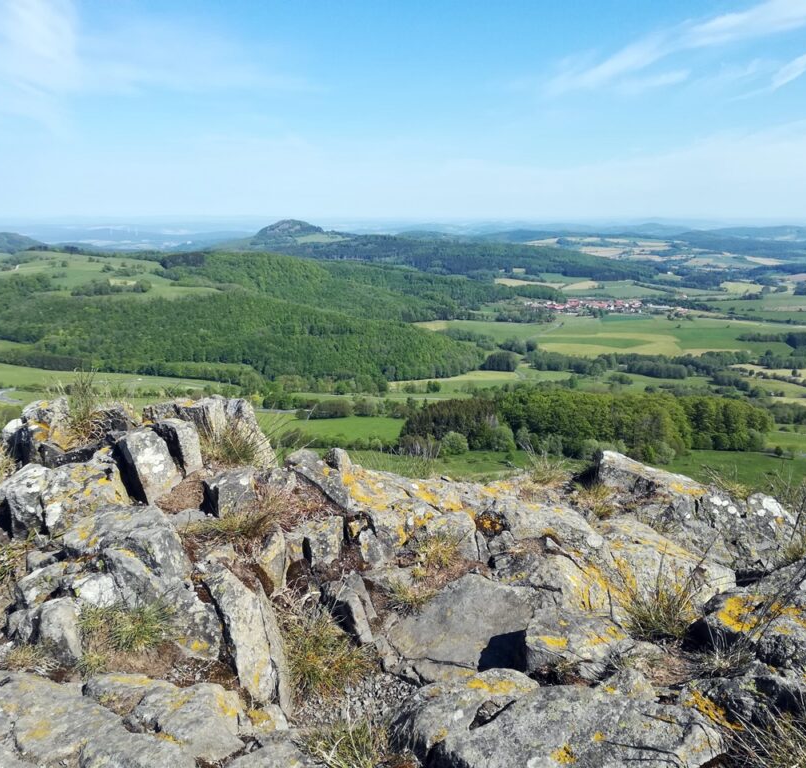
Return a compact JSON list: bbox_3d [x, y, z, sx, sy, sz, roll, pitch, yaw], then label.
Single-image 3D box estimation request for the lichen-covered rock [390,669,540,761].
[{"bbox_3d":[0.164,0.937,2.200,0.480,0.163,0.270,0,12,0],"label":"lichen-covered rock"}]

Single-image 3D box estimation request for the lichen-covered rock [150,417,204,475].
[{"bbox_3d":[-1.252,0.345,4.250,0.220,0.300,0.220,-8,15,-34],"label":"lichen-covered rock"}]

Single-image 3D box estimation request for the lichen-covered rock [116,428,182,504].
[{"bbox_3d":[-1.199,0.385,3.650,0.295,0.312,0.240,-3,13,-15],"label":"lichen-covered rock"}]

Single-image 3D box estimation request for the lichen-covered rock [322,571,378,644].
[{"bbox_3d":[-0.196,0.808,2.800,0.180,0.211,0.180,-6,14,-24],"label":"lichen-covered rock"}]

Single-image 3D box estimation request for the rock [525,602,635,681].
[{"bbox_3d":[0.609,0.887,2.640,0.350,0.190,0.260,1,12,5],"label":"rock"}]

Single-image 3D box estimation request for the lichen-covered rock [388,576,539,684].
[{"bbox_3d":[0.205,0.871,2.740,0.500,0.260,0.360,-2,12,-10],"label":"lichen-covered rock"}]

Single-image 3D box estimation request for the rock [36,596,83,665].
[{"bbox_3d":[-1.273,0.913,2.850,0.160,0.220,0.170,-4,13,-20],"label":"rock"}]

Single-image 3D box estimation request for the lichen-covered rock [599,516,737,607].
[{"bbox_3d":[1.077,0.724,3.120,0.520,0.260,0.360,-1,12,-5],"label":"lichen-covered rock"}]

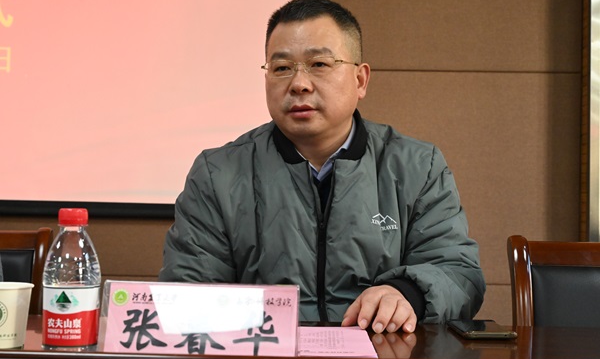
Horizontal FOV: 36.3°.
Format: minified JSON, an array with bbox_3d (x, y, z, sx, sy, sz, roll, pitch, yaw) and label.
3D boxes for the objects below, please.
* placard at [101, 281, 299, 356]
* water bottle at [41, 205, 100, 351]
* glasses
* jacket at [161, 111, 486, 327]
[{"bbox_3d":[-0.102,0.155,0.935,0.202,0.097,0.055,1,-3,4],"label":"placard"},{"bbox_3d":[-0.256,0.119,1.028,0.065,0.170,0.065,1,-3,8],"label":"water bottle"},{"bbox_3d":[0.021,-0.183,1.540,0.139,0.042,0.142,-2,3,18],"label":"glasses"},{"bbox_3d":[0.040,0.172,1.620,0.580,0.600,0.400,1,-3,3],"label":"jacket"}]

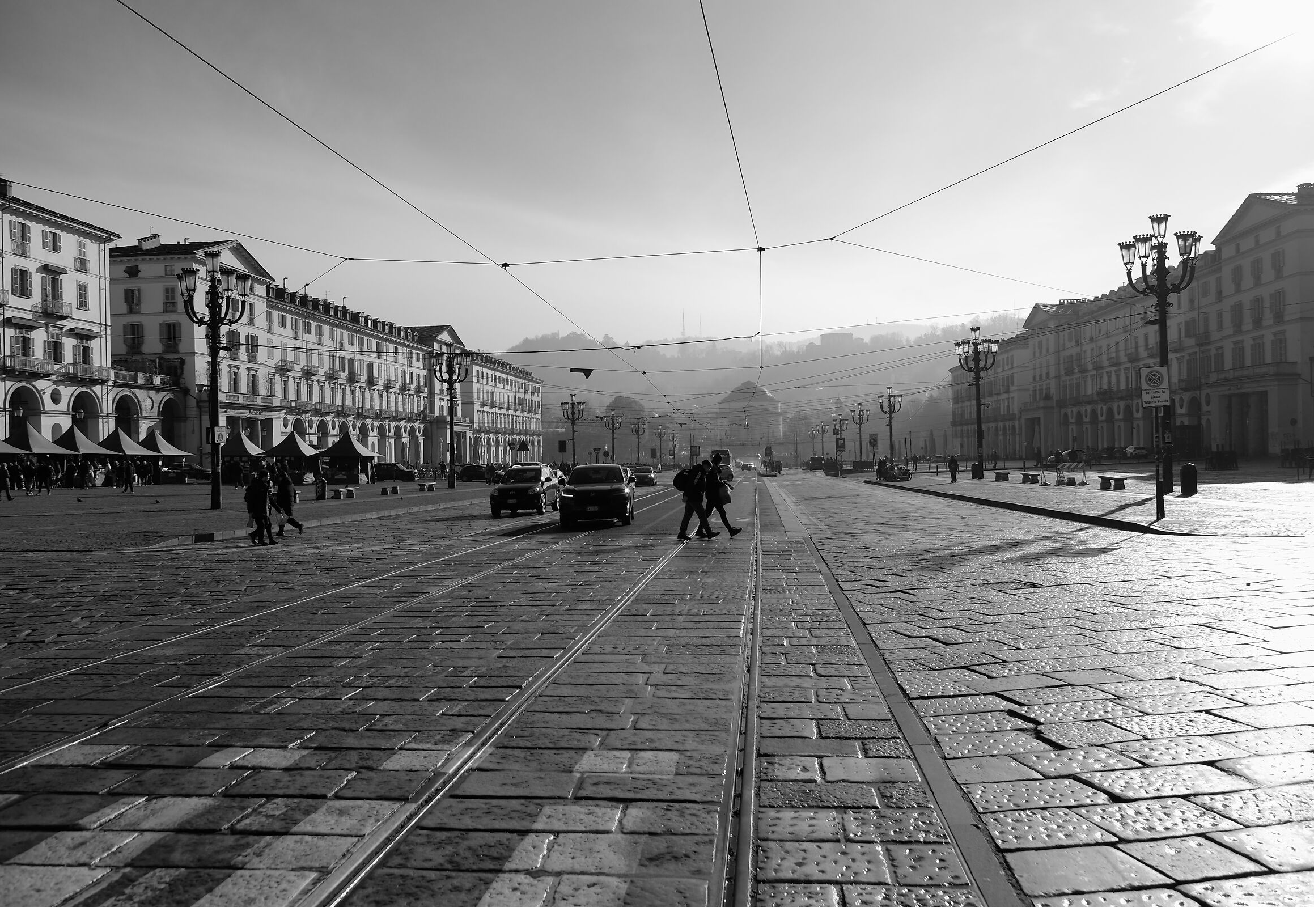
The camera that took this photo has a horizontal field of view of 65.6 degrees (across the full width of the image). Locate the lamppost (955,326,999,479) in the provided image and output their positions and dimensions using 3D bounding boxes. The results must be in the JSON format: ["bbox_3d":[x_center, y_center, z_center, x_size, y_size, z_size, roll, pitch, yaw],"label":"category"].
[{"bbox_3d":[20.911,-3.253,66.400,2.900,9.900,2.900,-1,0,6],"label":"lamppost"}]

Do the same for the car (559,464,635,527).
[{"bbox_3d":[-1.560,1.110,27.900,1.880,1.610,4.450,-1,0,3],"label":"car"}]

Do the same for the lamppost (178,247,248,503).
[{"bbox_3d":[-16.685,-2.769,38.500,2.800,9.700,2.800,-1,0,6],"label":"lamppost"}]

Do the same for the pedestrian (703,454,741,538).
[{"bbox_3d":[1.360,0.885,21.400,0.750,1.750,0.600,-1,0,6],"label":"pedestrian"}]

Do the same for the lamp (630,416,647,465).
[{"bbox_3d":[-3.154,-1.172,173.000,2.800,9.700,2.800,-1,0,6],"label":"lamp"}]

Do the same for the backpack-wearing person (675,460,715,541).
[{"bbox_3d":[0.815,0.961,21.150,0.880,1.670,0.540,-1,0,6],"label":"backpack-wearing person"}]

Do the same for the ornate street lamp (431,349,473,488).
[{"bbox_3d":[-13.762,-2.495,68.200,2.800,9.700,2.800,-1,0,6],"label":"ornate street lamp"}]

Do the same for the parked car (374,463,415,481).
[{"bbox_3d":[-23.482,1.764,92.000,3.850,1.600,1.720,-1,0,6],"label":"parked car"}]

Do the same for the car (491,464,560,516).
[{"bbox_3d":[-4.353,1.160,34.009,1.790,1.670,4.350,-1,-1,4],"label":"car"}]

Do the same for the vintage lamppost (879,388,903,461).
[{"bbox_3d":[25.475,-2.545,111.000,2.800,9.700,2.800,-1,0,6],"label":"vintage lamppost"}]

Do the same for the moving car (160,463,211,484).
[{"bbox_3d":[-40.567,1.614,88.000,4.300,1.470,1.790,-1,0,6],"label":"moving car"}]

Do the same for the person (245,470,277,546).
[{"bbox_3d":[-8.654,1.197,22.300,0.640,1.620,0.550,-1,0,6],"label":"person"}]

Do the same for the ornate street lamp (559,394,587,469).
[{"bbox_3d":[-9.246,-1.834,113.500,2.800,9.700,2.800,-1,0,6],"label":"ornate street lamp"}]

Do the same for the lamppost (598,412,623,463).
[{"bbox_3d":[-6.624,-1.669,157.000,2.900,9.900,2.900,-1,0,6],"label":"lamppost"}]

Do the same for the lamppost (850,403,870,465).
[{"bbox_3d":[28.329,-2.146,142.000,2.800,9.700,2.800,-1,0,6],"label":"lamppost"}]

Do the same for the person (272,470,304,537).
[{"bbox_3d":[-9.037,1.199,25.000,0.720,1.650,0.550,-1,0,3],"label":"person"}]

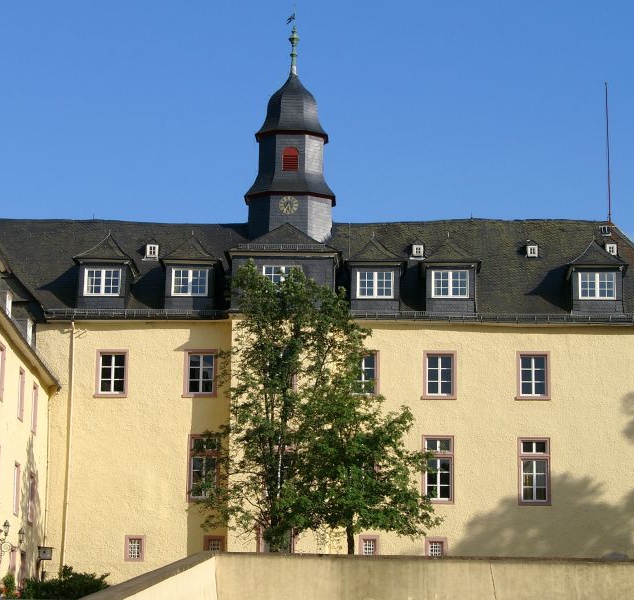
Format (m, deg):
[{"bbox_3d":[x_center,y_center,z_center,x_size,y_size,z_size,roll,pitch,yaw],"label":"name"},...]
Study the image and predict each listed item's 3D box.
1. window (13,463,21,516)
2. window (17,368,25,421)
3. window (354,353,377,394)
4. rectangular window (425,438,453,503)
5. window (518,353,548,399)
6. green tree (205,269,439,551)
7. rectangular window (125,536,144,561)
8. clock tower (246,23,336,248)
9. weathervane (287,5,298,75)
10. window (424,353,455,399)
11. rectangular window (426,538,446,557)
[{"bbox_3d":[-11.006,6.922,65.740,0.200,1.930,1.100,0,-13,0],"label":"window"},{"bbox_3d":[-10.973,3.492,66.498,0.200,1.920,1.120,0,-13,0],"label":"window"},{"bbox_3d":[1.972,3.196,76.455,1.355,2.023,0.250,0,-13,2],"label":"window"},{"bbox_3d":[5.094,7.118,75.472,1.315,2.860,0.250,0,-13,2],"label":"rectangular window"},{"bbox_3d":[8.818,3.101,73.270,1.320,2.000,0.200,0,-13,1],"label":"window"},{"bbox_3d":[0.055,4.202,67.762,8.700,11.244,7.200,0,-13,2],"label":"green tree"},{"bbox_3d":[-7.247,9.904,71.794,0.770,1.030,0.200,0,-13,1],"label":"rectangular window"},{"bbox_3d":[-1.184,-7.867,83.906,4.057,10.534,4.057,0,-13,2],"label":"clock tower"},{"bbox_3d":[-1.131,-12.302,84.914,0.500,3.447,0.350,0,-13,2],"label":"weathervane"},{"bbox_3d":[5.213,3.223,76.355,1.407,2.085,0.250,0,-13,2],"label":"window"},{"bbox_3d":[4.737,9.979,71.674,0.800,1.000,0.200,0,-13,1],"label":"rectangular window"}]

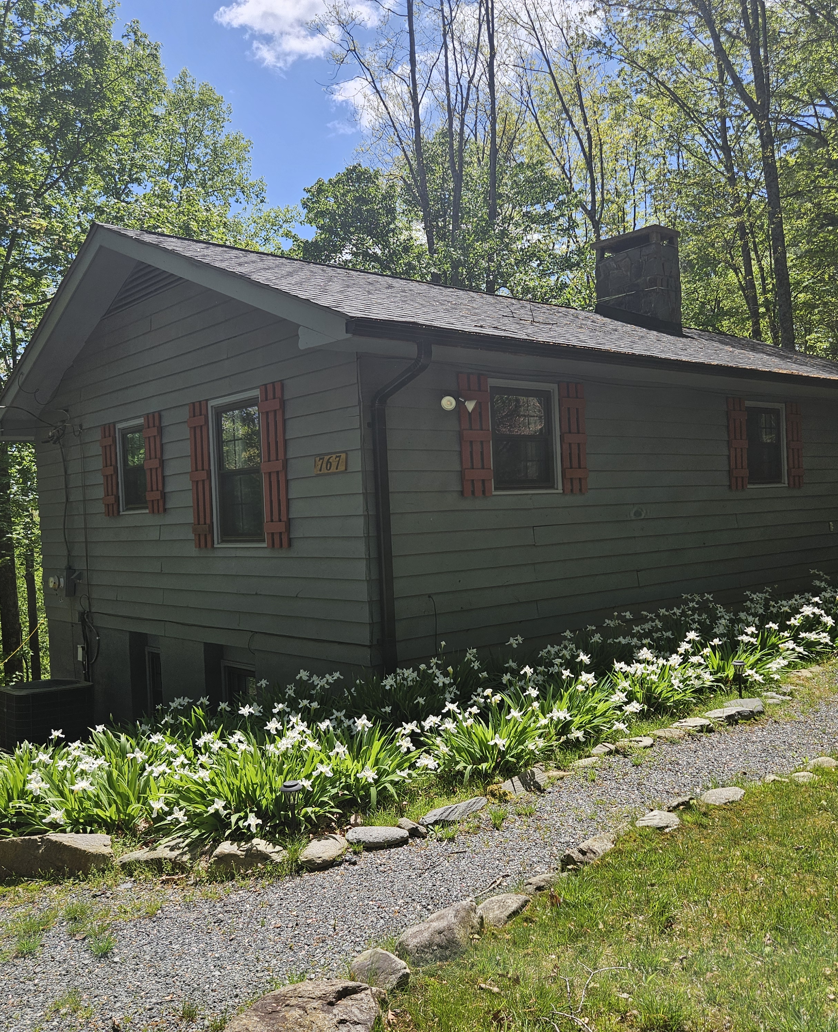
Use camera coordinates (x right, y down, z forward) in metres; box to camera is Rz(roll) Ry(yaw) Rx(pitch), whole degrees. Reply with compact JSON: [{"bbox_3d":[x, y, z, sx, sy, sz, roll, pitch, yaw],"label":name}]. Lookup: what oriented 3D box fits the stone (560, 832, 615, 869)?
[{"bbox_3d":[0.729,1.415,3.914,0.300,0.085,0.130,-3,0,-39],"label":"stone"}]

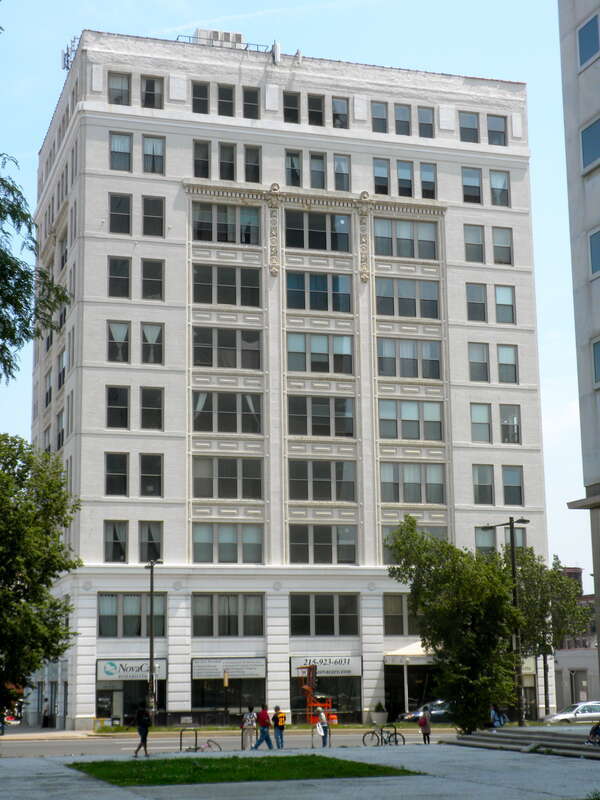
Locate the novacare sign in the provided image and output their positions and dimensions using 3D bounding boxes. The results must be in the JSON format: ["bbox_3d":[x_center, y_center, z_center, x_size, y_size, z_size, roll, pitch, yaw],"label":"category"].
[{"bbox_3d":[-9.725,15.647,80.519,4.161,1.246,0.200,3,-11,-17],"label":"novacare sign"}]

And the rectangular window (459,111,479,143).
[{"bbox_3d":[10.746,-17.287,87.898,1.334,2.000,0.220,3,-12,-17],"label":"rectangular window"}]

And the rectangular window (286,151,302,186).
[{"bbox_3d":[-0.365,-14.557,87.226,1.035,2.368,0.150,3,-12,-17],"label":"rectangular window"}]

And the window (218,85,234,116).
[{"bbox_3d":[-4.426,-17.998,83.225,1.020,1.978,0.220,3,-12,-17],"label":"window"}]

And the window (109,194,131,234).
[{"bbox_3d":[-10.731,-11.139,83.221,1.335,2.534,0.150,3,-12,-17],"label":"window"}]

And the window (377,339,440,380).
[{"bbox_3d":[7.029,-2.605,88.892,4.410,2.537,0.250,3,-12,-17],"label":"window"}]

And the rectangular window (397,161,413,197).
[{"bbox_3d":[6.829,-14.248,89.456,1.043,2.369,0.150,3,-12,-17],"label":"rectangular window"}]

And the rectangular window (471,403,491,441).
[{"bbox_3d":[11.173,1.475,85.485,1.393,2.445,0.200,3,-12,-17],"label":"rectangular window"}]

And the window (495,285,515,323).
[{"bbox_3d":[13.492,-6.241,91.177,1.416,2.549,0.200,3,-12,-17],"label":"window"}]

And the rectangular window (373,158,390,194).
[{"bbox_3d":[5.397,-14.685,91.491,1.082,2.456,0.200,3,-11,-17],"label":"rectangular window"}]

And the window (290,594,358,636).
[{"bbox_3d":[1.502,13.001,84.015,4.419,2.579,0.250,3,-12,-17],"label":"window"}]

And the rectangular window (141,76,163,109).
[{"bbox_3d":[-9.200,-19.194,86.671,1.437,2.150,0.200,3,-12,-17],"label":"rectangular window"}]

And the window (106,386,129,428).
[{"bbox_3d":[-10.583,0.446,80.894,1.343,2.530,0.150,3,-12,-17],"label":"window"}]

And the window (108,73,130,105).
[{"bbox_3d":[-10.570,-18.262,81.327,1.329,1.976,0.220,3,-12,-17],"label":"window"}]

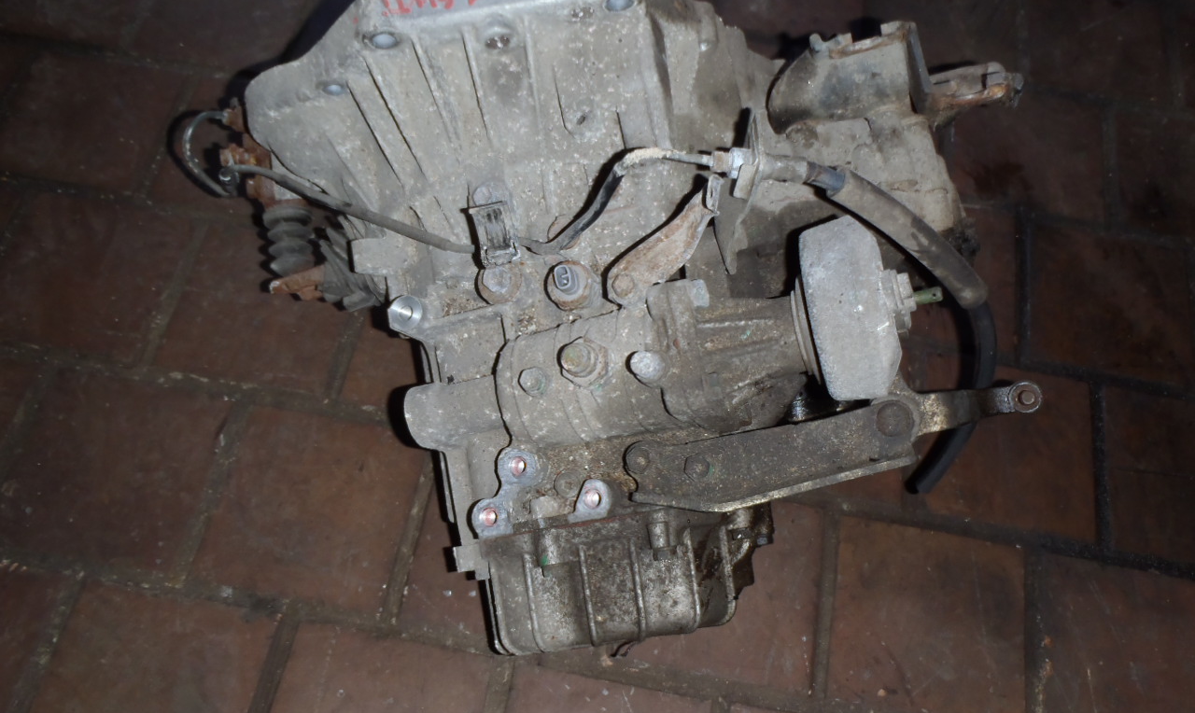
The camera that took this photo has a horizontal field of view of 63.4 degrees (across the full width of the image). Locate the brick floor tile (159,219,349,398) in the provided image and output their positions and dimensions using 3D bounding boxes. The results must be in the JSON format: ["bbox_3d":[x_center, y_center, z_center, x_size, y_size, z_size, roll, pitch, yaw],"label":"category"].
[{"bbox_3d":[-0.298,-0.040,0.869,0.153,0.020,0.150,10,65,3],"label":"brick floor tile"}]

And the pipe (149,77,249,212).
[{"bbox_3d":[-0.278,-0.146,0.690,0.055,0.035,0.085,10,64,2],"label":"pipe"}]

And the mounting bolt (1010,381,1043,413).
[{"bbox_3d":[0.269,0.025,0.605,0.019,0.014,0.019,-2,84,14],"label":"mounting bolt"}]

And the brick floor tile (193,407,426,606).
[{"bbox_3d":[-0.229,0.125,0.794,0.152,0.020,0.151,10,65,3],"label":"brick floor tile"}]

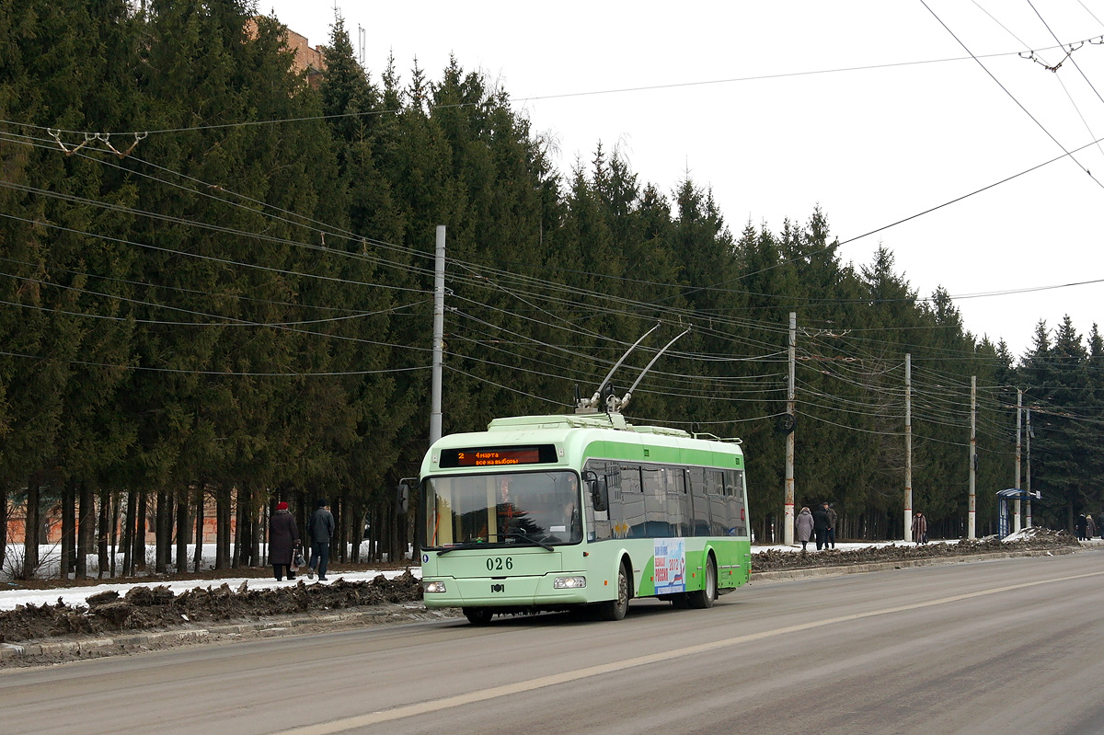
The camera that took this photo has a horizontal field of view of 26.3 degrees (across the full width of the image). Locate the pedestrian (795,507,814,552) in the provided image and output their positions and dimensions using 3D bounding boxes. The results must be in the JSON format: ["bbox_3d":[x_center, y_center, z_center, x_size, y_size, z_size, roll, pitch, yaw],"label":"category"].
[{"bbox_3d":[9.218,5.883,86.000,0.620,1.620,0.450,-1,-4,12],"label":"pedestrian"}]

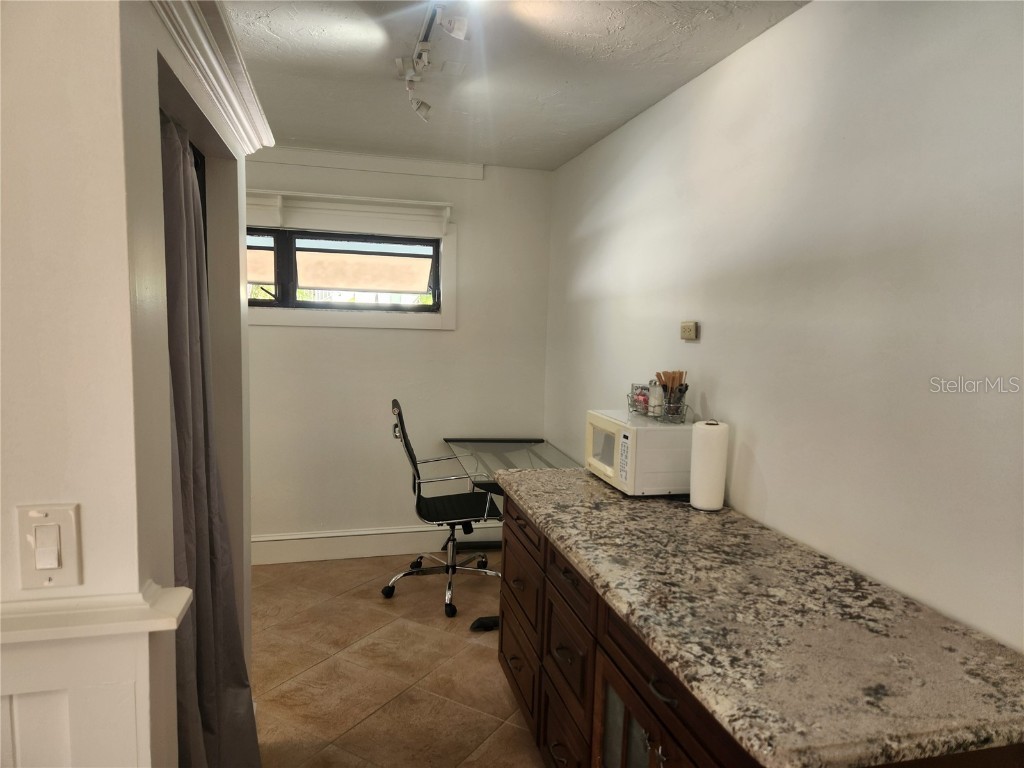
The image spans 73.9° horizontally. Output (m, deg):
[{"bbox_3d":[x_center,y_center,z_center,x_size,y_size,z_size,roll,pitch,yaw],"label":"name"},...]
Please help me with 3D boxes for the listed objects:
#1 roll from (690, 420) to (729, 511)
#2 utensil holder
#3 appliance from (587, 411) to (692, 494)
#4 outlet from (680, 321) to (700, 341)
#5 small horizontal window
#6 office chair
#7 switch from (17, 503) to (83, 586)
[{"bbox_3d":[0.678,0.279,2.331,0.118,0.285,0.118,2,6,0],"label":"roll"},{"bbox_3d":[0.602,0.068,2.651,0.120,0.120,0.300,-2,7,-27],"label":"utensil holder"},{"bbox_3d":[0.516,0.259,2.610,0.315,0.256,0.419,0,6,-14],"label":"appliance"},{"bbox_3d":[0.688,-0.206,2.645,0.022,0.068,0.111,0,6,-14],"label":"outlet"},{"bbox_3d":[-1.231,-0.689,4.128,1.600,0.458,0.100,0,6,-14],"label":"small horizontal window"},{"bbox_3d":[-0.364,0.633,3.850,0.690,1.111,0.660,1,6,-7],"label":"office chair"},{"bbox_3d":[-0.668,0.237,0.984,0.079,0.124,0.012,0,6,-14],"label":"switch"}]

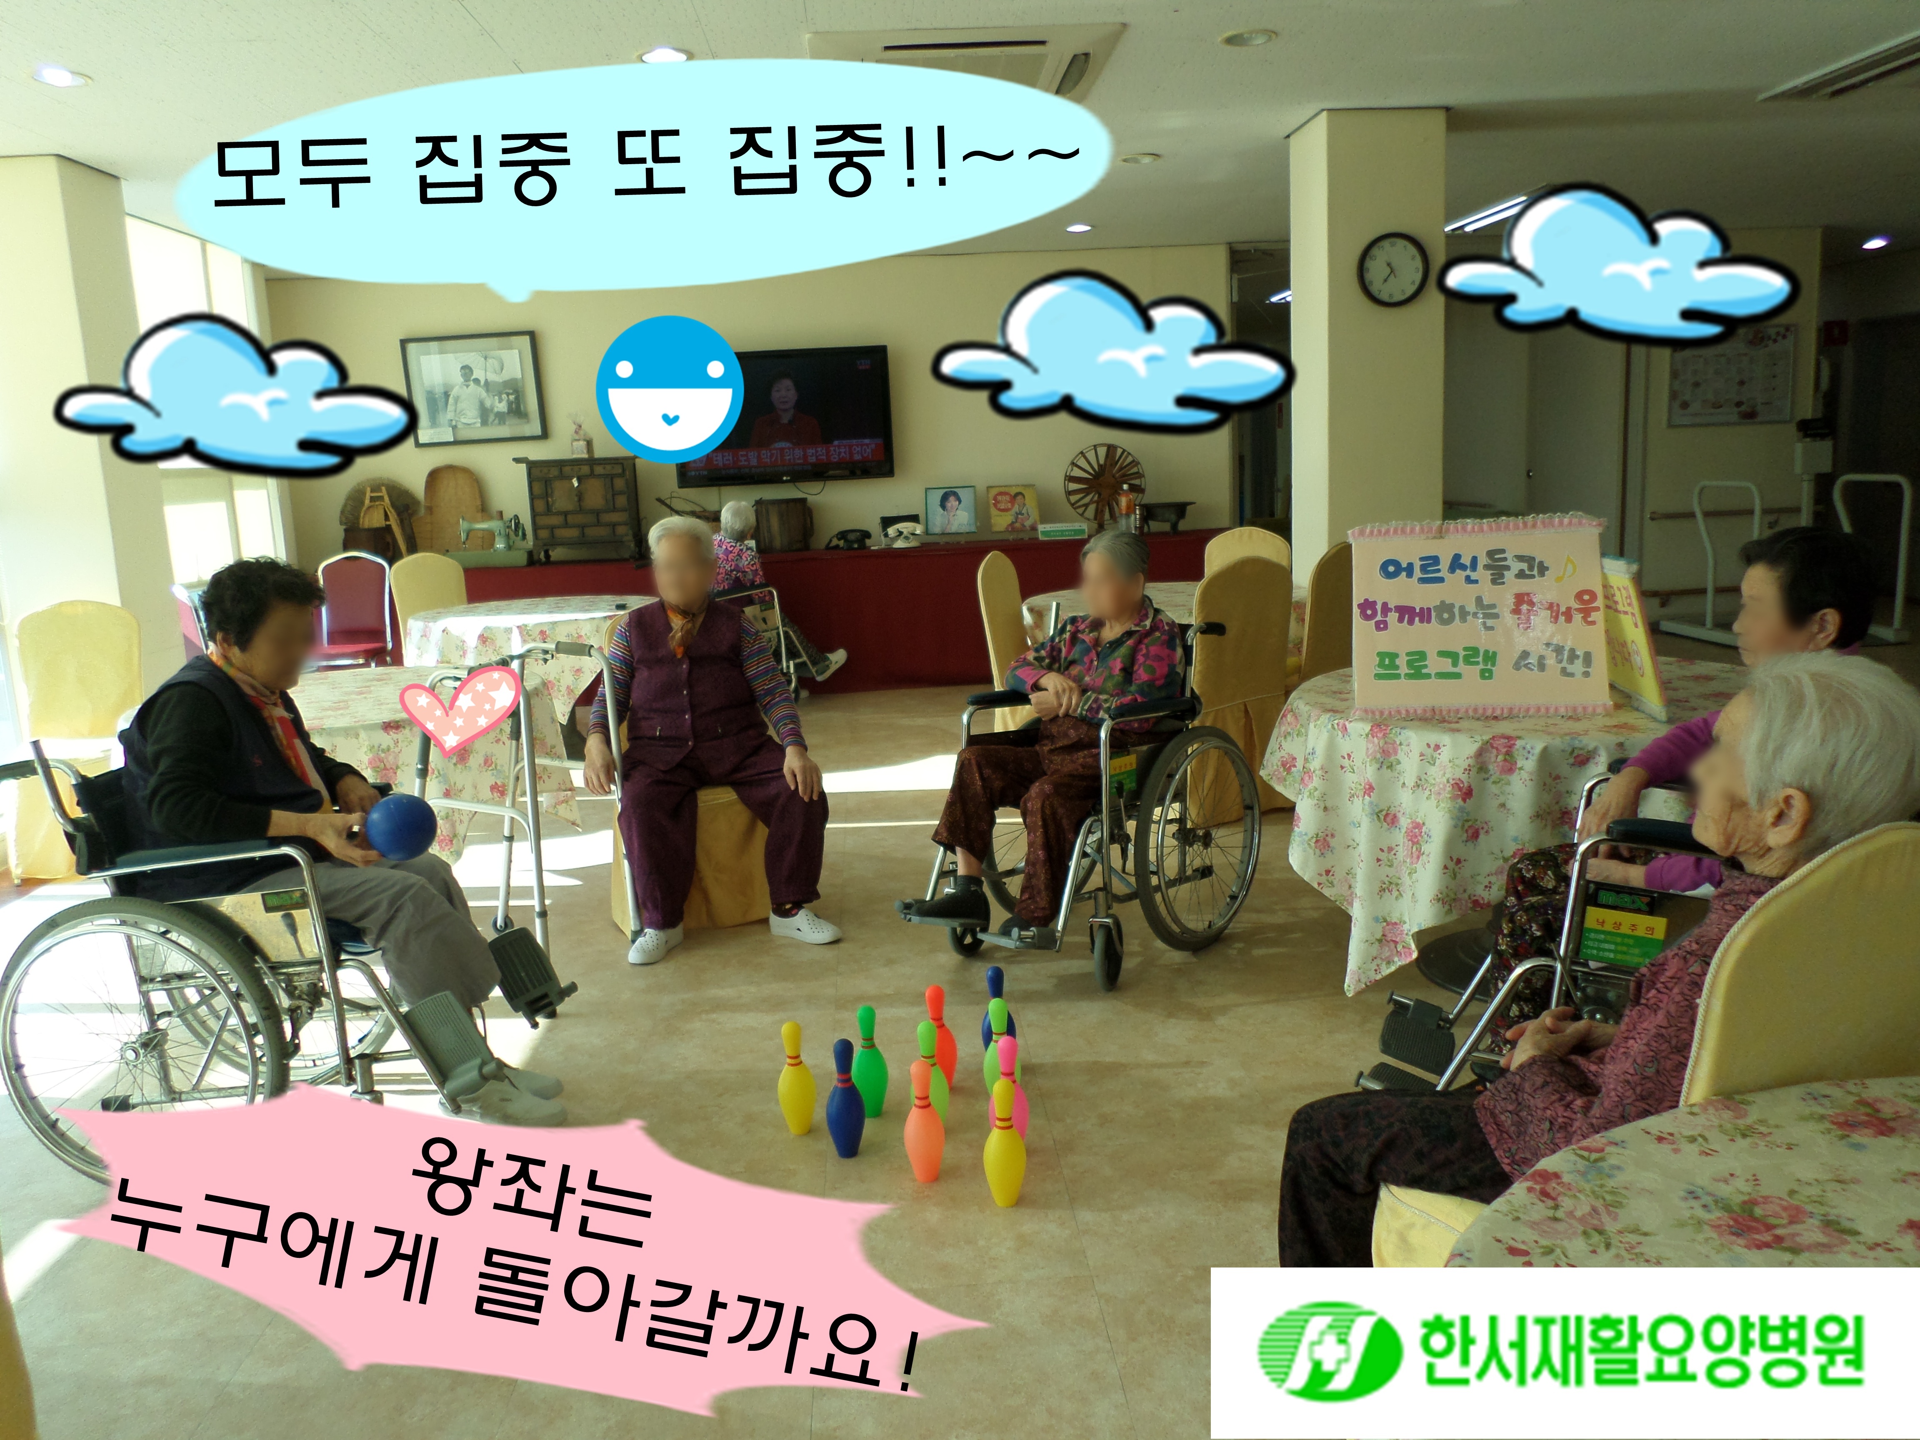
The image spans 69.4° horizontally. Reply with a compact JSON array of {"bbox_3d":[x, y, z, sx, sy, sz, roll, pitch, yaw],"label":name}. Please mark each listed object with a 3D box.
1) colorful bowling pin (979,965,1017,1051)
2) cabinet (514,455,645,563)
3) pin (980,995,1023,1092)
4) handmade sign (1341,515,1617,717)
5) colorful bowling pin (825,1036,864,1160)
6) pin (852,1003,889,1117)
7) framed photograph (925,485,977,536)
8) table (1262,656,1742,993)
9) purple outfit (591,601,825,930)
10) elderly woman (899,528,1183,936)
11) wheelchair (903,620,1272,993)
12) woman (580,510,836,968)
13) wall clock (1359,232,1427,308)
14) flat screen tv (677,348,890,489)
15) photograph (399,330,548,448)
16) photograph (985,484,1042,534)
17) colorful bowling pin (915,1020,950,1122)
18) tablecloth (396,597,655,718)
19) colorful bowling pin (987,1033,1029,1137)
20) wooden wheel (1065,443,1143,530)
[{"bbox_3d":[0.082,0.640,2.987,0.074,0.237,0.074,-3,10,0],"label":"colorful bowling pin"},{"bbox_3d":[-2.351,-1.332,8.805,0.800,0.660,0.360,-3,10,-2],"label":"cabinet"},{"bbox_3d":[0.083,0.672,2.792,0.076,0.232,0.076,-3,10,0],"label":"pin"},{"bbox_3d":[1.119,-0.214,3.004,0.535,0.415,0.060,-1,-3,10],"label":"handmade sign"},{"bbox_3d":[-0.212,0.715,2.632,0.074,0.237,0.074,-3,10,0],"label":"colorful bowling pin"},{"bbox_3d":[-0.185,0.693,2.822,0.075,0.235,0.075,-3,9,-5],"label":"pin"},{"bbox_3d":[-0.052,-1.313,8.720,0.318,0.305,0.025,-3,-4,-4],"label":"framed photograph"},{"bbox_3d":[1.422,0.231,3.339,1.320,0.630,1.320,-3,10,-4],"label":"table"},{"bbox_3d":[-0.737,0.125,4.040,0.650,0.910,0.620,-4,9,-10],"label":"purple outfit"},{"bbox_3d":[0.215,0.022,3.534,0.516,0.997,0.826,5,13,38],"label":"elderly woman"},{"bbox_3d":[0.326,0.182,3.724,0.620,0.900,1.010,5,12,41],"label":"wheelchair"},{"bbox_3d":[-0.710,0.009,4.055,0.640,1.190,0.800,-4,10,-7],"label":"woman"},{"bbox_3d":[1.887,-1.955,6.031,0.315,0.315,0.045,-3,9,-4],"label":"wall clock"},{"bbox_3d":[-1.141,-1.945,8.926,1.395,0.826,0.080,-3,11,-2],"label":"flat screen tv"},{"bbox_3d":[-3.096,-2.108,8.874,0.840,0.670,0.030,-4,12,-2],"label":"photograph"},{"bbox_3d":[0.341,-1.333,8.750,0.312,0.302,0.025,-3,-4,-4],"label":"photograph"},{"bbox_3d":[-0.055,0.696,2.691,0.076,0.232,0.076,-3,10,0],"label":"colorful bowling pin"},{"bbox_3d":[-2.102,-0.197,7.063,1.300,0.735,1.300,-3,10,-2],"label":"tablecloth"},{"bbox_3d":[0.093,0.712,2.626,0.076,0.235,0.076,-2,9,1],"label":"colorful bowling pin"},{"bbox_3d":[0.963,-1.546,9.192,0.535,0.560,0.150,-3,9,-4],"label":"wooden wheel"}]

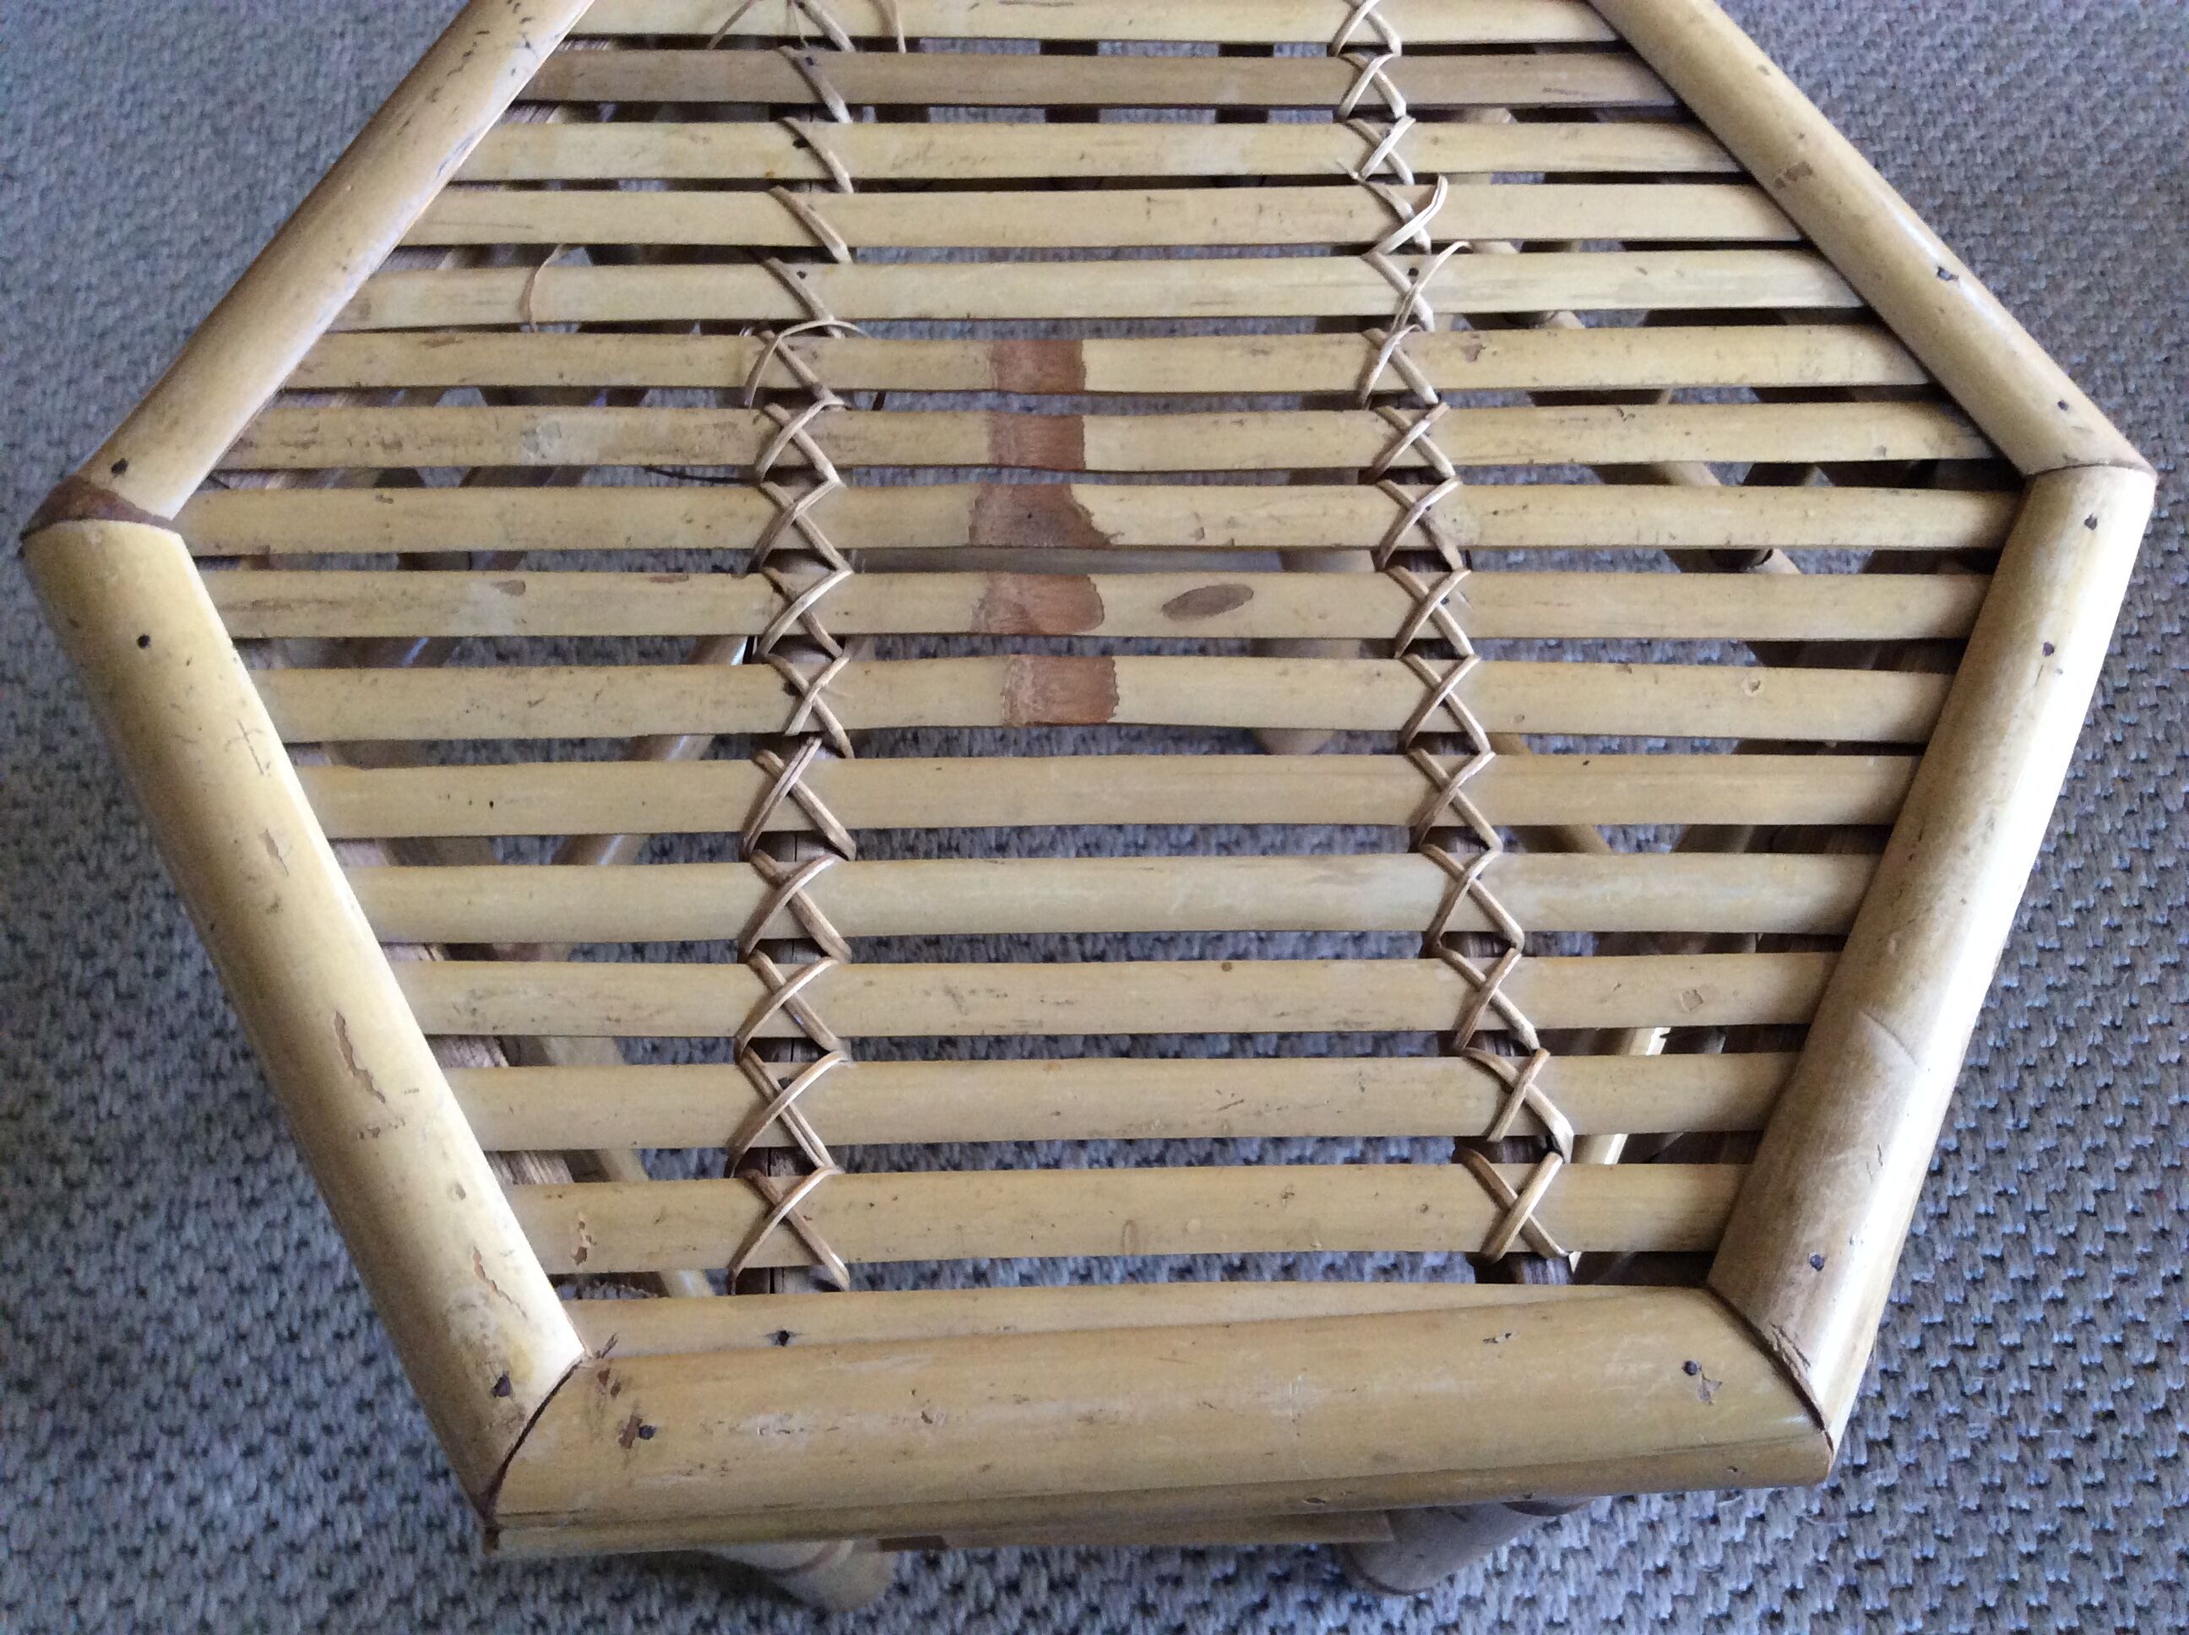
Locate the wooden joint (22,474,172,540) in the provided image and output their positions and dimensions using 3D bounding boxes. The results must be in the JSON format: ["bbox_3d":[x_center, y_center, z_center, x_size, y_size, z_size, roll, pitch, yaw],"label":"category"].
[{"bbox_3d":[-0.264,-0.082,0.537,0.041,0.022,0.015,-1,66,-1],"label":"wooden joint"}]

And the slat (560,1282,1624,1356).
[{"bbox_3d":[0.010,0.117,0.452,0.275,0.008,0.020,-1,66,-1],"label":"slat"}]

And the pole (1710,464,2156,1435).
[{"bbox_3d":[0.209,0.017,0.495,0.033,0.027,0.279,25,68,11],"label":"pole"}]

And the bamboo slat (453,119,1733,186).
[{"bbox_3d":[0.003,-0.189,0.579,0.378,0.007,0.019,-1,67,-1],"label":"bamboo slat"}]

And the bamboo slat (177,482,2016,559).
[{"bbox_3d":[0.003,-0.072,0.509,0.474,0.009,0.018,0,66,-1],"label":"bamboo slat"}]

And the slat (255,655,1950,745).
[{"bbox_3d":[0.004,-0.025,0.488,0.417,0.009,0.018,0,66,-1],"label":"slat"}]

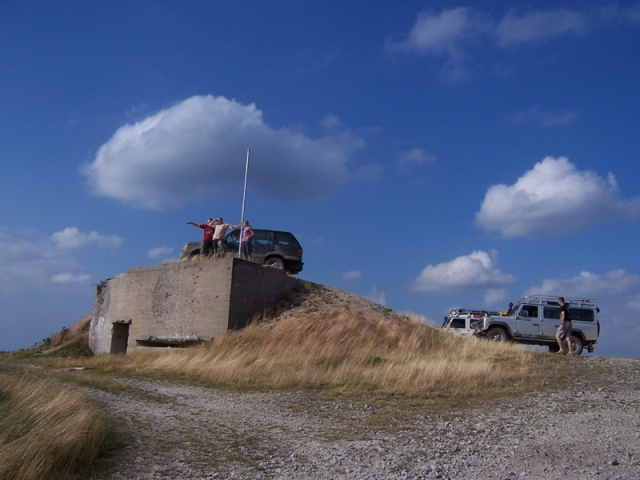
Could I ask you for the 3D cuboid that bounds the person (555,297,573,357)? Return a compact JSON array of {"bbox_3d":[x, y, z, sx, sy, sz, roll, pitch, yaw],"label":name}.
[{"bbox_3d":[7.905,2.780,19.700,0.620,1.850,0.480,-3,-13,23],"label":"person"}]

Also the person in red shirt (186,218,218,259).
[{"bbox_3d":[-4.437,0.041,22.900,1.120,1.760,0.450,-2,-12,17],"label":"person in red shirt"}]

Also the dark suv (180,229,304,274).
[{"bbox_3d":[-3.072,0.562,24.500,4.710,1.820,1.890,5,-12,-8],"label":"dark suv"}]

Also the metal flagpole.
[{"bbox_3d":[-2.827,-1.406,22.717,0.065,4.220,0.065,3,-11,1],"label":"metal flagpole"}]

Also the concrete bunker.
[{"bbox_3d":[-4.389,3.374,25.713,7.700,3.700,6.200,-6,-14,36],"label":"concrete bunker"}]

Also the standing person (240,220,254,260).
[{"bbox_3d":[-2.751,0.077,22.600,0.380,1.620,0.480,12,-15,-41],"label":"standing person"}]

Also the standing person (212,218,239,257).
[{"bbox_3d":[-3.535,0.027,22.700,1.000,1.740,0.500,-4,-13,26],"label":"standing person"}]

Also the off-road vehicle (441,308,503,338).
[{"bbox_3d":[6.578,4.291,28.067,4.600,2.250,1.800,2,-12,-2],"label":"off-road vehicle"}]

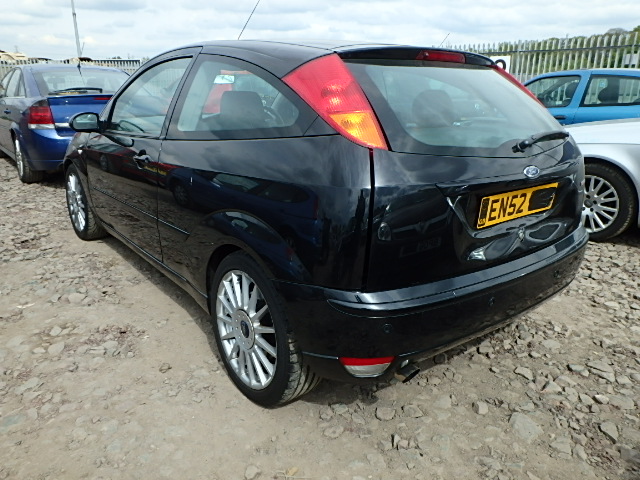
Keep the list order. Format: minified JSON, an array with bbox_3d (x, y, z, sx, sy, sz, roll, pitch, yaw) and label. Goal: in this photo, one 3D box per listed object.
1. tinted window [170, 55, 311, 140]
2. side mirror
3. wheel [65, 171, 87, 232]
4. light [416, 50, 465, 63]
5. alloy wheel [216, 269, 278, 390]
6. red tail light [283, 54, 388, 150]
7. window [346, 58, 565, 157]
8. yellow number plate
[{"bbox_3d":[-0.343,-0.537,1.862,0.080,0.410,0.980,18,-1,-45],"label":"tinted window"},{"bbox_3d":[-1.420,-0.705,2.885,0.200,0.130,0.110,-10,20,-31],"label":"side mirror"},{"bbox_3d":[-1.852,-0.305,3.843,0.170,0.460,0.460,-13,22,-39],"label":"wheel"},{"bbox_3d":[0.479,-0.736,1.929,0.300,0.040,0.060,-12,22,-37],"label":"light"},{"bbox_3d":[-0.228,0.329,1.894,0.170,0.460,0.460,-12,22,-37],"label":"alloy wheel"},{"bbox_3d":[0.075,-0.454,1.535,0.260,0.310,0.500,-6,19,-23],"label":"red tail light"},{"bbox_3d":[0.583,-0.514,1.855,1.140,0.100,0.520,-12,61,-37],"label":"window"},{"bbox_3d":[0.732,-0.129,1.769,0.520,0.112,0.015,-12,27,-37],"label":"yellow number plate"}]

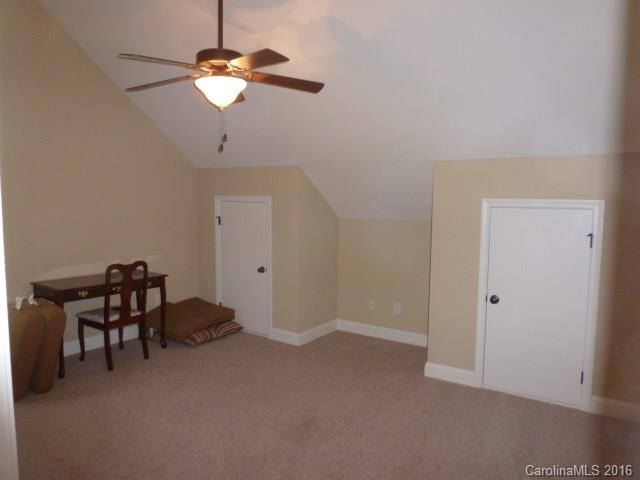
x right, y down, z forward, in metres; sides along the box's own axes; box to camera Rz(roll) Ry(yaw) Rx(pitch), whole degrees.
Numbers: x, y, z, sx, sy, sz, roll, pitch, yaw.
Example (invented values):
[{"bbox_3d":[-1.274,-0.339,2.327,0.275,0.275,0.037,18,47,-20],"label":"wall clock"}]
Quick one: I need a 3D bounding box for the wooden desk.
[{"bbox_3d":[-2.135,0.766,4.406,0.540,0.770,1.080,4,6,37],"label":"wooden desk"}]

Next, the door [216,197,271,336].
[{"bbox_3d":[-0.906,0.299,5.196,0.830,1.600,0.060,4,6,33],"label":"door"}]

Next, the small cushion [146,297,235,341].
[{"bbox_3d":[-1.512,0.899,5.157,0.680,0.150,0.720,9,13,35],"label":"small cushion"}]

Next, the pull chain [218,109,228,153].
[{"bbox_3d":[-0.592,-0.671,2.720,0.055,0.275,0.045,4,6,33],"label":"pull chain"}]

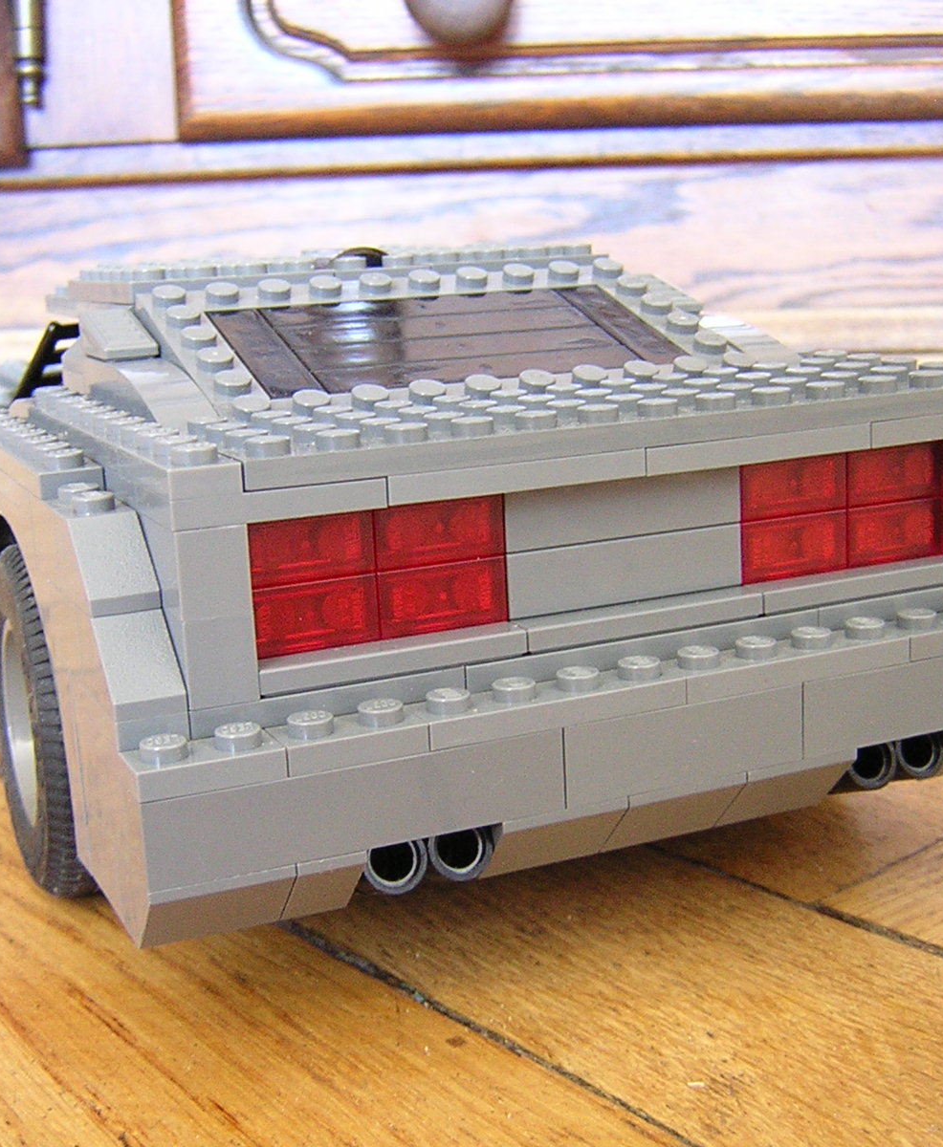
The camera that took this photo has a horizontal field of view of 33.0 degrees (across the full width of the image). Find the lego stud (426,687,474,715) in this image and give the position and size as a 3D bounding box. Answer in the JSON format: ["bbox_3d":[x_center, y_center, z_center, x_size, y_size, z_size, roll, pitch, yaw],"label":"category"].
[{"bbox_3d":[-0.003,0.014,0.175,0.005,0.002,0.005,-3,12,1],"label":"lego stud"}]

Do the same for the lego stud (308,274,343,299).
[{"bbox_3d":[-0.022,-0.043,0.239,0.005,0.002,0.005,4,30,-3],"label":"lego stud"}]

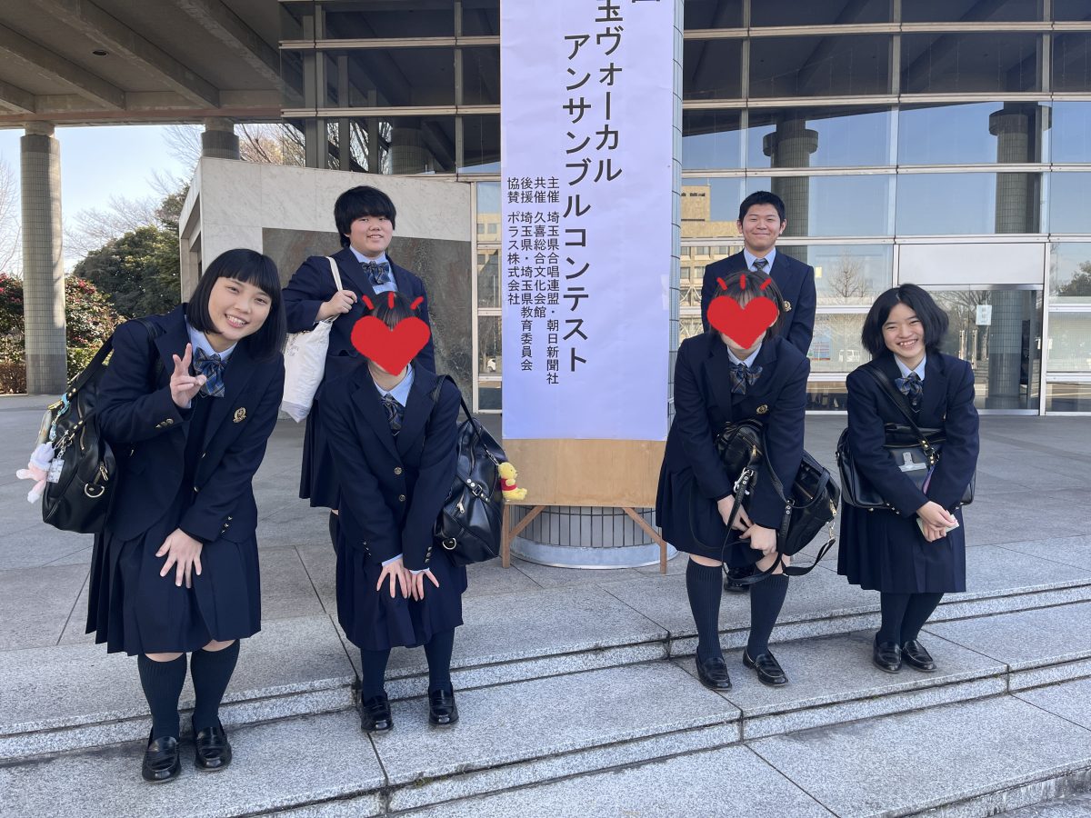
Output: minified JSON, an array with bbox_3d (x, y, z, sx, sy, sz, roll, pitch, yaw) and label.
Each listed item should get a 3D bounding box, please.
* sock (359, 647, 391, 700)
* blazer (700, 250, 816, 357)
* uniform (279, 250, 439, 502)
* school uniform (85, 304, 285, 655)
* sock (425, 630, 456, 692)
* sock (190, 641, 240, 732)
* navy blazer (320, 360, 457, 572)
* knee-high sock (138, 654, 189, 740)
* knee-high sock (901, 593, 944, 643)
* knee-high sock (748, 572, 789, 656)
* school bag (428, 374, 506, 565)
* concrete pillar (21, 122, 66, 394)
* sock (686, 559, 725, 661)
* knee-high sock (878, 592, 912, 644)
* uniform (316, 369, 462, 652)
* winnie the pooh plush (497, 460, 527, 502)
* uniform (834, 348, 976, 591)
[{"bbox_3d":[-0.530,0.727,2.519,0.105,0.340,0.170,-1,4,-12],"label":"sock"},{"bbox_3d":[0.902,-0.325,3.460,0.490,0.690,0.280,1,4,10],"label":"blazer"},{"bbox_3d":[-0.671,-0.114,2.970,0.550,0.970,0.360,-1,4,-14],"label":"uniform"},{"bbox_3d":[-0.966,0.185,2.240,0.500,0.900,0.450,-2,8,-18],"label":"school uniform"},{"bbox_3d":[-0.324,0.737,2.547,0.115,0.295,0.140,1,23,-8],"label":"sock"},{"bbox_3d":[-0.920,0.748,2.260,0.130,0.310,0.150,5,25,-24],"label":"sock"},{"bbox_3d":[-0.460,0.151,2.444,0.420,0.565,0.460,-1,4,-12],"label":"navy blazer"},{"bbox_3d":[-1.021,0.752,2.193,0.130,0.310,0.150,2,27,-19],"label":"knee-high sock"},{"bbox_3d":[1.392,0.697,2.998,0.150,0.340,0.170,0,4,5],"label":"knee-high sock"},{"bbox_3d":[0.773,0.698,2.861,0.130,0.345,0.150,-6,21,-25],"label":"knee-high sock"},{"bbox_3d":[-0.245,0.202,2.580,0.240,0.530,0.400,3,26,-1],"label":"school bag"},{"bbox_3d":[-13.060,-3.837,21.305,1.050,6.919,1.050,0,4,0],"label":"concrete pillar"},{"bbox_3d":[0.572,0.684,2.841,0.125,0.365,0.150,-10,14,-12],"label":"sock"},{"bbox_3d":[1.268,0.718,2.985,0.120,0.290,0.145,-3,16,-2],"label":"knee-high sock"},{"bbox_3d":[-0.466,0.272,2.491,0.430,0.824,0.520,-1,4,-12],"label":"uniform"},{"bbox_3d":[-0.104,0.225,2.569,0.095,0.125,0.075,1,4,10],"label":"winnie the pooh plush"},{"bbox_3d":[1.286,0.217,2.939,0.450,0.832,0.440,1,4,13],"label":"uniform"}]

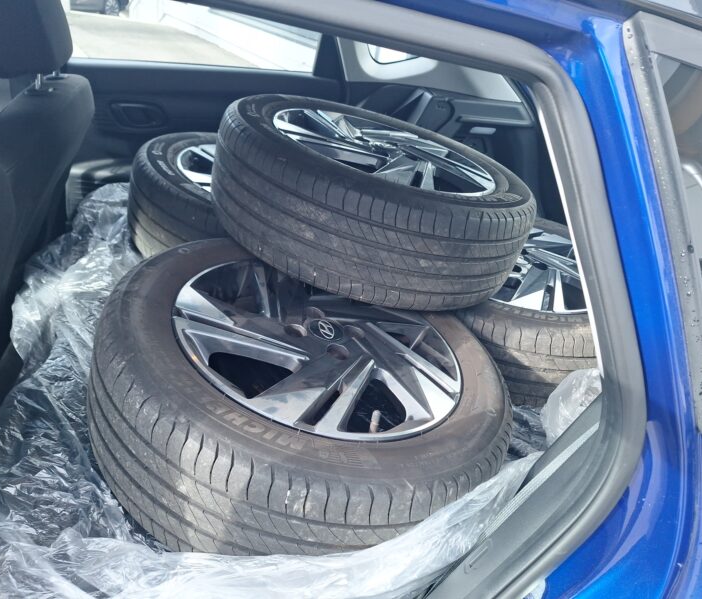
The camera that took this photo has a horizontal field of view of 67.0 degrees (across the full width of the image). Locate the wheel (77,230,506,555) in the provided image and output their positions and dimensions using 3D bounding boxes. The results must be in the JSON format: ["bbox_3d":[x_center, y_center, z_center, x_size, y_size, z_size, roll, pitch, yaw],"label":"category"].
[{"bbox_3d":[-0.066,0.123,0.834,0.623,0.208,0.623,20,27,0],"label":"wheel"}]

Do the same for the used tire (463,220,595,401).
[{"bbox_3d":[0.366,-0.017,1.250,0.623,0.208,0.623,5,32,-3],"label":"used tire"}]

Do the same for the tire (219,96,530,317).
[{"bbox_3d":[0.045,-0.217,1.060,0.623,0.208,0.623,18,29,0],"label":"tire"}]

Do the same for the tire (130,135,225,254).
[{"bbox_3d":[-0.215,-0.216,1.325,0.623,0.208,0.623,19,29,0],"label":"tire"}]

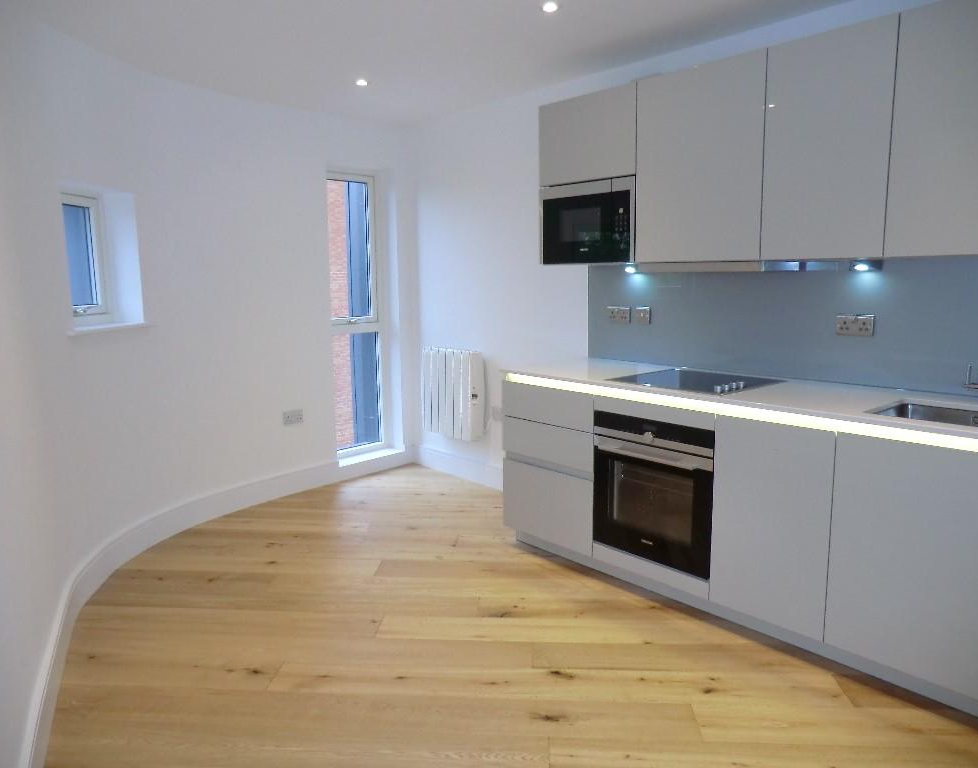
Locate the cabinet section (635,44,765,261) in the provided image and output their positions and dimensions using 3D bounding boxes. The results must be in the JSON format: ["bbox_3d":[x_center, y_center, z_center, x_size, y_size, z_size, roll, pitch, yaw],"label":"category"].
[{"bbox_3d":[0.984,-0.926,3.056,0.346,0.784,0.600,-9,12,-41],"label":"cabinet section"}]

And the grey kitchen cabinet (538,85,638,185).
[{"bbox_3d":[0.585,-1.188,3.490,0.341,0.400,0.599,-9,12,-41],"label":"grey kitchen cabinet"}]

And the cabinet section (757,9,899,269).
[{"bbox_3d":[1.333,-0.871,2.668,0.346,0.784,0.451,-9,12,-41],"label":"cabinet section"}]

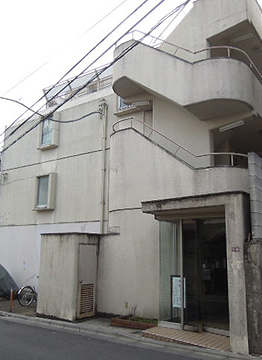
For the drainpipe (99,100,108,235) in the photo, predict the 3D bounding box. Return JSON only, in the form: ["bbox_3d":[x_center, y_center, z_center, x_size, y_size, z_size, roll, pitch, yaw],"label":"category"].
[{"bbox_3d":[-0.960,-0.506,12.010,0.130,4.921,0.120,-7,-15,35],"label":"drainpipe"}]

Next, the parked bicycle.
[{"bbox_3d":[-3.044,3.695,11.255,0.550,1.000,1.750,-7,-14,32],"label":"parked bicycle"}]

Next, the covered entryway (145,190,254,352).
[{"bbox_3d":[1.248,1.555,5.939,2.080,2.410,0.880,-10,-16,41],"label":"covered entryway"}]

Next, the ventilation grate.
[{"bbox_3d":[-1.086,2.951,8.277,0.050,0.683,0.454,-8,-15,37],"label":"ventilation grate"}]

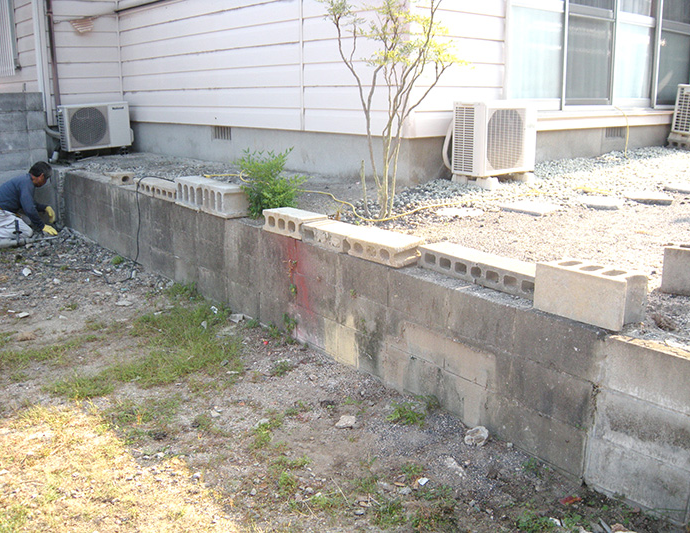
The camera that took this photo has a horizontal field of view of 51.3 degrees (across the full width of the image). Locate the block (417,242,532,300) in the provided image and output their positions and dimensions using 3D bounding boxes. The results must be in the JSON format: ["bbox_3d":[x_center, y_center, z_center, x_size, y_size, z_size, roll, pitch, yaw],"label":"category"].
[{"bbox_3d":[0.679,0.016,3.333,0.190,0.100,0.790,-11,18,-36],"label":"block"}]

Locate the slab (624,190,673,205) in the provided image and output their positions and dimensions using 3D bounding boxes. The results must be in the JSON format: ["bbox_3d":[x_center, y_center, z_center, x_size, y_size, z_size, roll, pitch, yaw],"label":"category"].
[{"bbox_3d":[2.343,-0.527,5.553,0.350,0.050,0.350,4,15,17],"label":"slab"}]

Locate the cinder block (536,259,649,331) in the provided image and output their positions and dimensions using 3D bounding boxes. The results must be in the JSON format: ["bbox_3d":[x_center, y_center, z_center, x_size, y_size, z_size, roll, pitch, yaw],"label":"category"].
[{"bbox_3d":[0.954,0.102,2.813,0.150,0.190,0.390,-12,18,-39],"label":"cinder block"}]

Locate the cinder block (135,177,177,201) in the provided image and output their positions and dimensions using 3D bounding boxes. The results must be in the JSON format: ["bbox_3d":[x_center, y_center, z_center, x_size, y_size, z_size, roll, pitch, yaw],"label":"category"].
[{"bbox_3d":[-1.466,-0.625,5.890,0.190,0.095,0.790,-11,18,-36],"label":"cinder block"}]

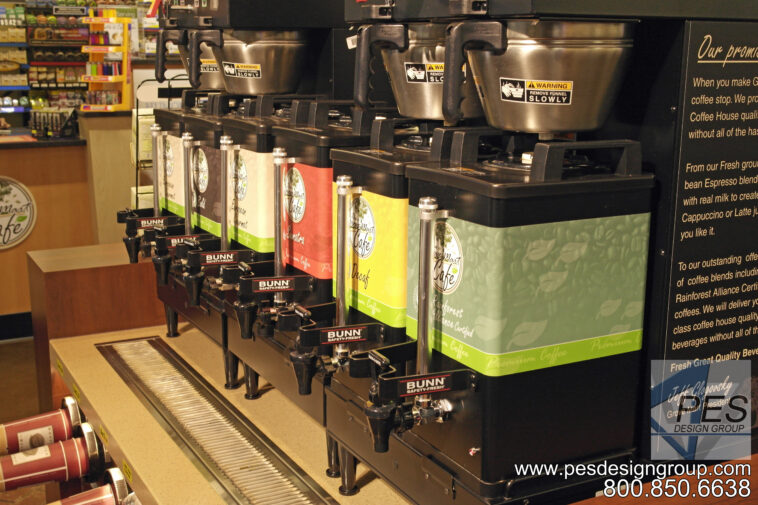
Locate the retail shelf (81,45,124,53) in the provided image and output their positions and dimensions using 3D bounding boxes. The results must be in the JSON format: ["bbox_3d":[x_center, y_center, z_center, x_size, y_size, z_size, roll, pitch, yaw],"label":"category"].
[{"bbox_3d":[-1.402,-1.044,4.972,0.180,0.036,0.190,3,13,8],"label":"retail shelf"}]

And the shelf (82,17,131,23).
[{"bbox_3d":[-1.402,-1.191,4.972,0.180,0.032,0.190,3,13,8],"label":"shelf"}]

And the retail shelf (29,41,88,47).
[{"bbox_3d":[-2.175,-1.404,6.503,0.385,0.038,0.250,-6,14,-28],"label":"retail shelf"}]

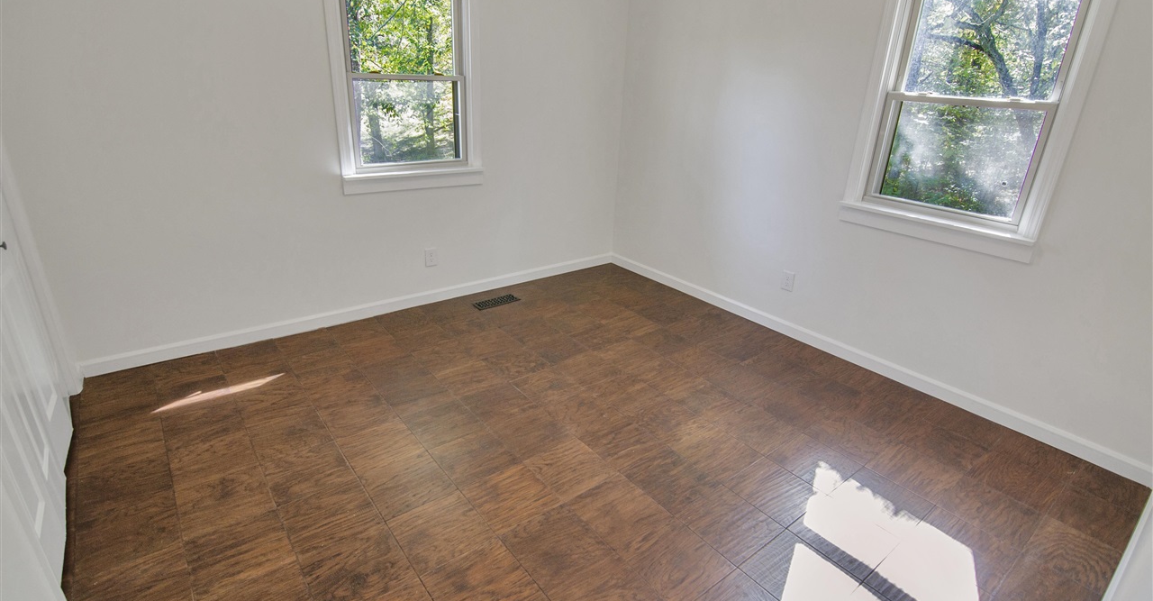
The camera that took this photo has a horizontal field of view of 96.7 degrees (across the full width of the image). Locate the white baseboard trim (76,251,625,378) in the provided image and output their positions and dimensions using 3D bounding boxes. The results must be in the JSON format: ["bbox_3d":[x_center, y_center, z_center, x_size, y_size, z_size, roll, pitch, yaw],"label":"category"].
[{"bbox_3d":[-1.145,-0.012,3.737,3.667,0.090,0.020,-15,28,-34],"label":"white baseboard trim"}]

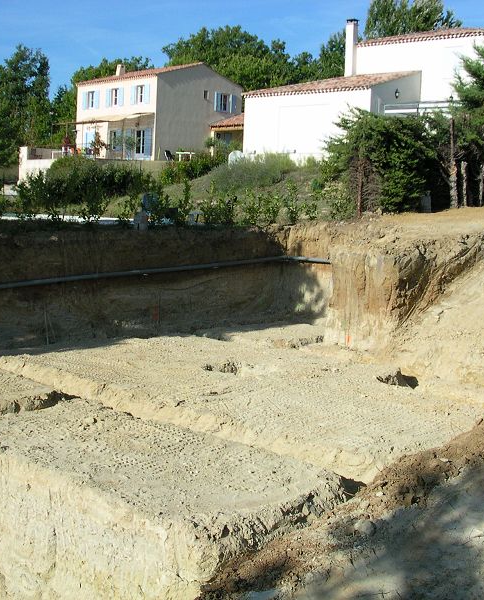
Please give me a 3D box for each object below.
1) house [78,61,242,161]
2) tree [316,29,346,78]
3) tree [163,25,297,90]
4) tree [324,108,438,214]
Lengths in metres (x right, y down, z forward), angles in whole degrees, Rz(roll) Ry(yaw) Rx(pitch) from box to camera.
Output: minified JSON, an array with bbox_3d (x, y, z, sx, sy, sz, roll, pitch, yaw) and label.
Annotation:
[{"bbox_3d":[-5.897,-12.874,60.146,7.380,6.540,9.390,-4,9,-42],"label":"house"},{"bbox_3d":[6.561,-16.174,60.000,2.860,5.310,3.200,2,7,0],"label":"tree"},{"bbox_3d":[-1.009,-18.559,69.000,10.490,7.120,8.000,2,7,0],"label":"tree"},{"bbox_3d":[4.731,-4.697,29.000,3.750,3.490,3.400,2,7,0],"label":"tree"}]

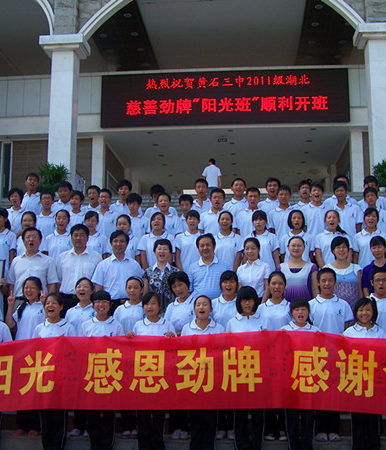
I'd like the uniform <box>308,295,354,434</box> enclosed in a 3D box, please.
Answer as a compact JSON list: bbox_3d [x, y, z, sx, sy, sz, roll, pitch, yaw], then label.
[{"bbox_3d":[1.342,1.357,6.430,0.480,1.365,0.280,-1,-8,8],"label":"uniform"}]

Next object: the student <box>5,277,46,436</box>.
[{"bbox_3d":[-1.663,1.330,6.700,0.480,1.600,0.320,1,-8,-4],"label":"student"}]

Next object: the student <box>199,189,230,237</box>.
[{"bbox_3d":[0.325,0.342,9.016,0.470,1.700,0.290,0,-7,4],"label":"student"}]

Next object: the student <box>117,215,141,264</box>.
[{"bbox_3d":[-0.807,0.662,7.922,0.440,1.580,0.270,0,-6,1],"label":"student"}]

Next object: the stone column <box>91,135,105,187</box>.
[{"bbox_3d":[-3.707,-1.646,25.603,0.497,3.601,0.497,-1,-9,5],"label":"stone column"}]

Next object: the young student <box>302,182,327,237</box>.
[{"bbox_3d":[1.590,0.314,8.310,0.460,1.743,0.280,-1,-6,8],"label":"young student"}]

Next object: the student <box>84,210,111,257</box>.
[{"bbox_3d":[-1.316,0.601,8.627,0.440,1.587,0.270,0,-8,-2],"label":"student"}]

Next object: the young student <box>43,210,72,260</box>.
[{"bbox_3d":[-1.704,0.603,8.278,0.440,1.608,0.280,0,-9,0],"label":"young student"}]

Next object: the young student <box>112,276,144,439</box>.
[{"bbox_3d":[-0.637,1.320,6.610,0.430,1.603,0.280,0,-7,0],"label":"young student"}]

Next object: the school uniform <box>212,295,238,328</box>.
[{"bbox_3d":[0.335,0.988,6.455,0.440,0.640,0.270,-1,-7,4],"label":"school uniform"}]

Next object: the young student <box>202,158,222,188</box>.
[{"bbox_3d":[0.562,-1.072,18.871,0.520,1.700,0.340,0,-7,3],"label":"young student"}]

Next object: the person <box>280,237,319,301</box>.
[{"bbox_3d":[1.193,0.930,7.353,0.480,1.600,0.300,-1,-7,7],"label":"person"}]

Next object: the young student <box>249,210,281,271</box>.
[{"bbox_3d":[0.794,0.631,7.774,0.440,1.608,0.270,-1,-6,6],"label":"young student"}]

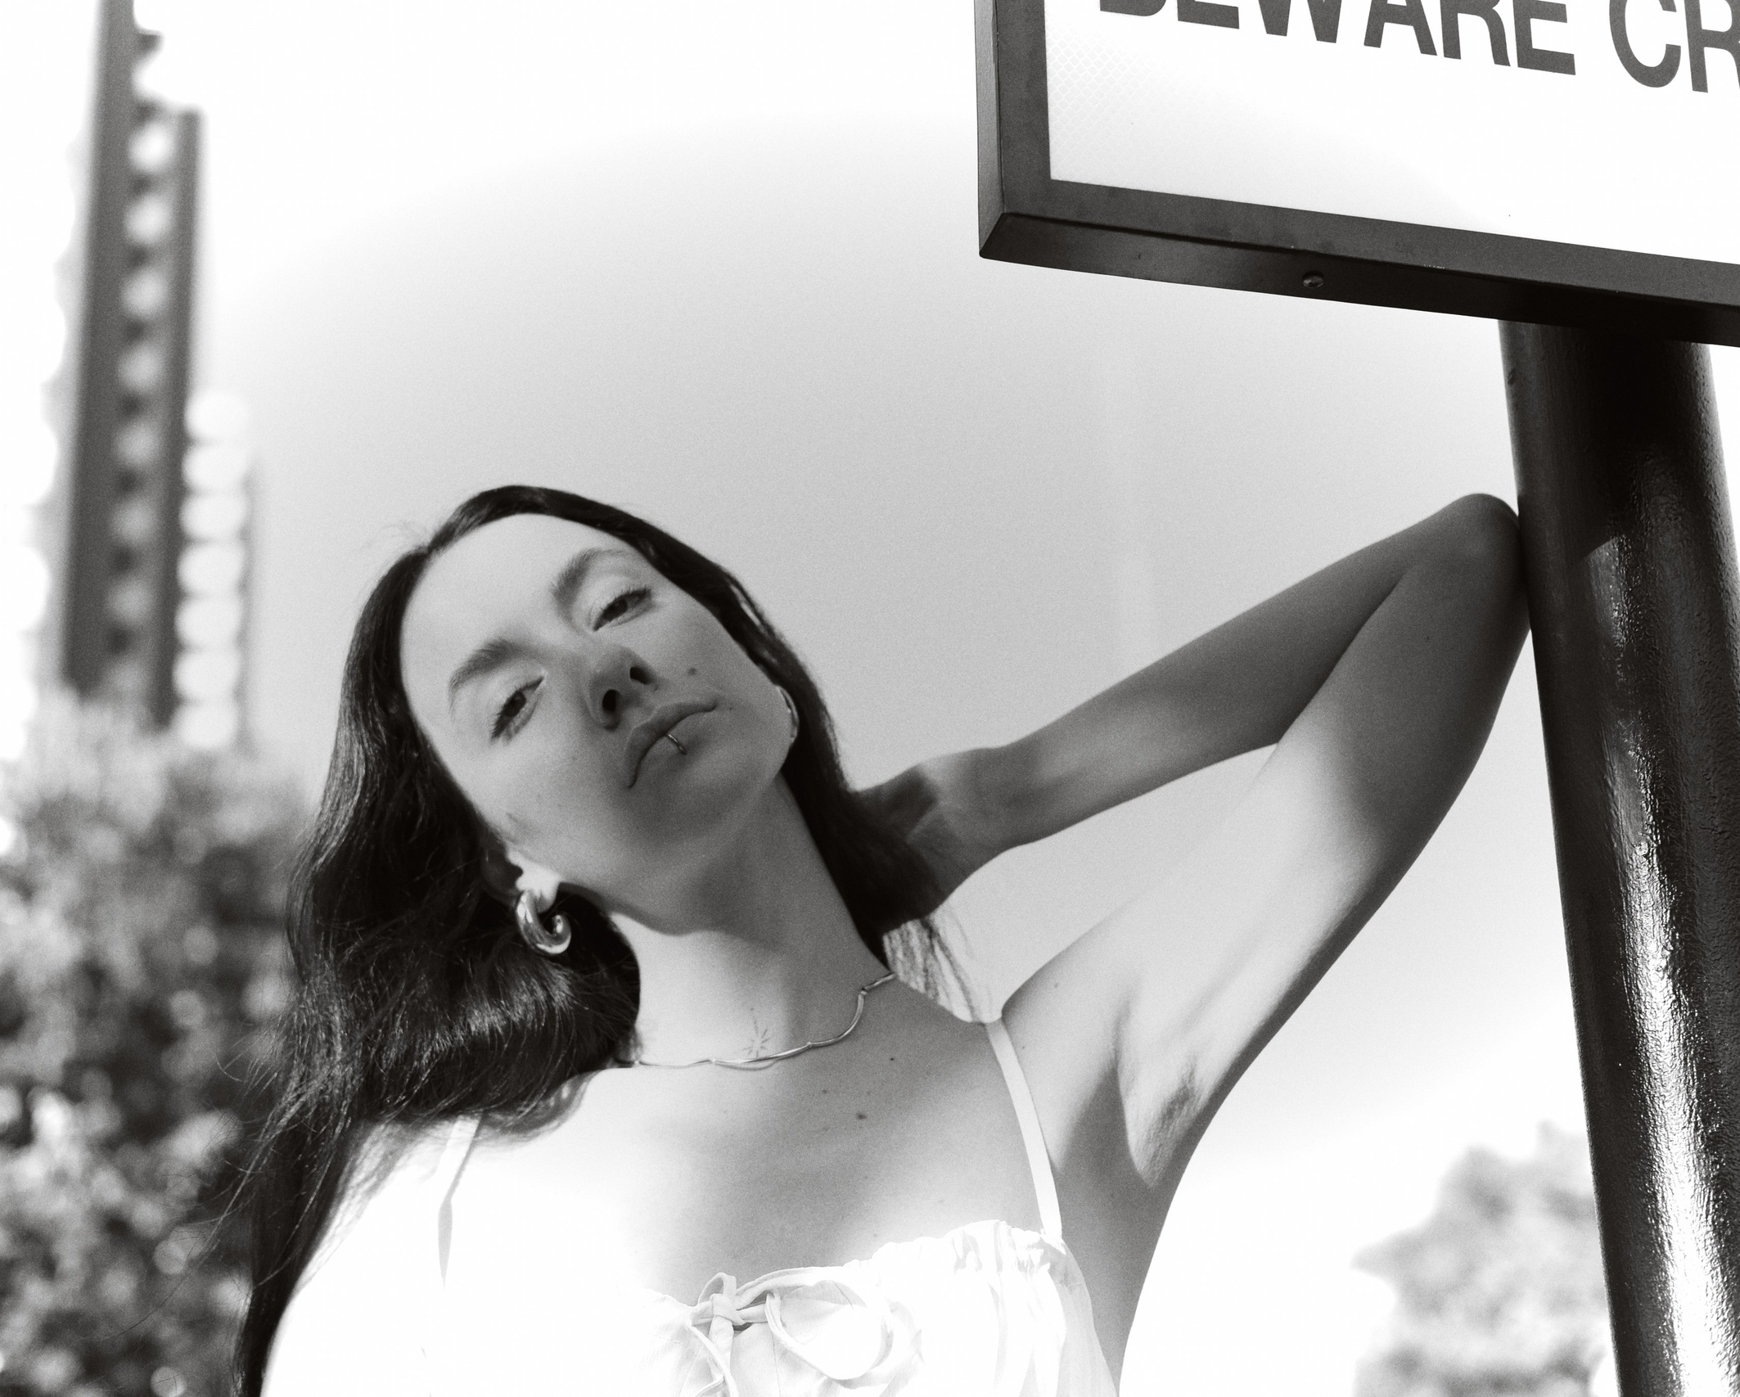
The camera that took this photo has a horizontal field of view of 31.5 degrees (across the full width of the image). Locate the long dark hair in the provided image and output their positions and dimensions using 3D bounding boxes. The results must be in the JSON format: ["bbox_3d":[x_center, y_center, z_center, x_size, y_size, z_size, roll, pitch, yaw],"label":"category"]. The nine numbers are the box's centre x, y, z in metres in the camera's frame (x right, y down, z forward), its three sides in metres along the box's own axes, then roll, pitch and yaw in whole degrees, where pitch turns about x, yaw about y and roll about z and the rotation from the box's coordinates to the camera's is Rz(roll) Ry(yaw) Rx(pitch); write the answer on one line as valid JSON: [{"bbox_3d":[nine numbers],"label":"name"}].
[{"bbox_3d":[-0.121,0.109,1.380,0.320,0.400,0.250,-1,-21,-2],"label":"long dark hair"}]

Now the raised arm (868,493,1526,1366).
[{"bbox_3d":[0.147,0.100,1.375,0.295,0.370,0.180,-2,-21,-1],"label":"raised arm"}]

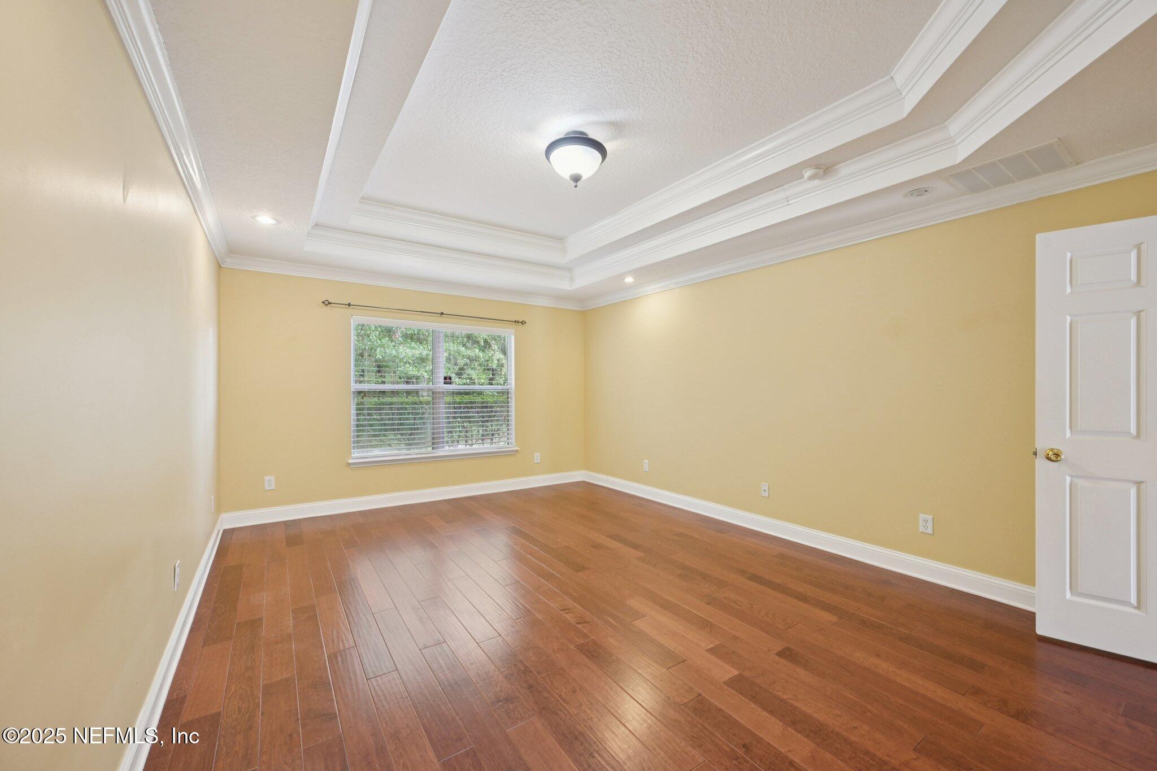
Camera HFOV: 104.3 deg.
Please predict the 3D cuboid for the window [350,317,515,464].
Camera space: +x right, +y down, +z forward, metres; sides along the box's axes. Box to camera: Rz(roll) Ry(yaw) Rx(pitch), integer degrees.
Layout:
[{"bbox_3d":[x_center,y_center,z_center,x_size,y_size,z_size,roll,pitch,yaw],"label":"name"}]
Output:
[{"bbox_3d":[-1.558,0.060,5.104,1.856,1.507,0.120,0,0,-34],"label":"window"}]

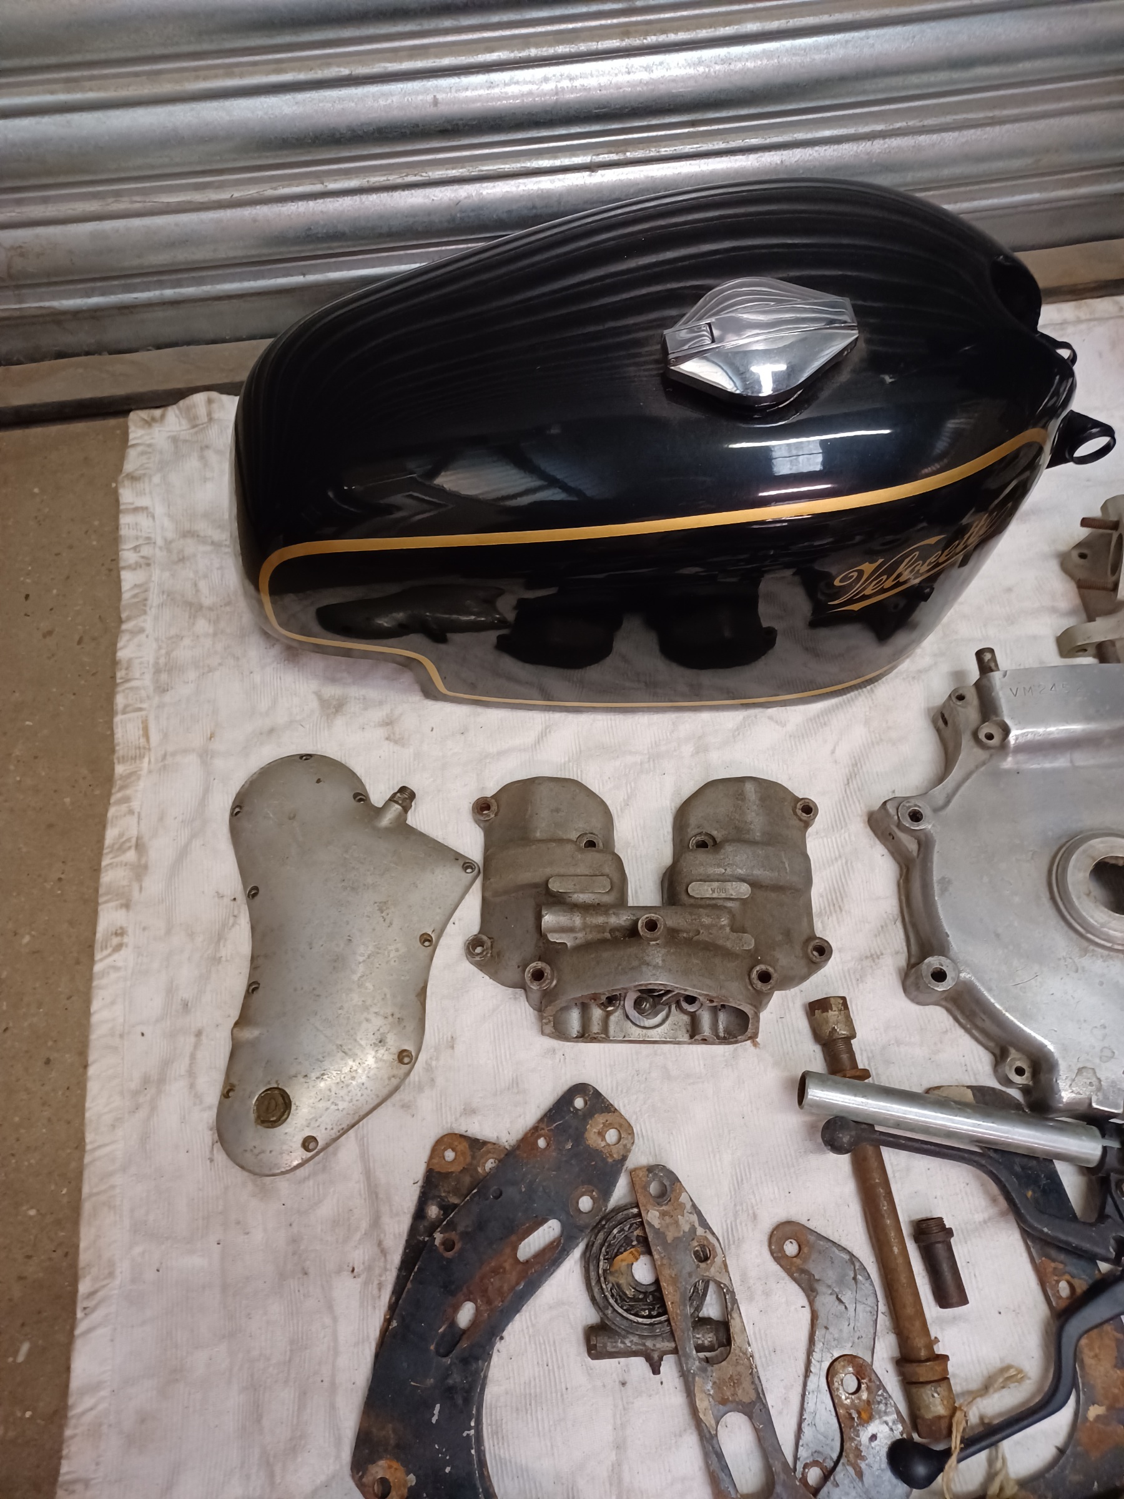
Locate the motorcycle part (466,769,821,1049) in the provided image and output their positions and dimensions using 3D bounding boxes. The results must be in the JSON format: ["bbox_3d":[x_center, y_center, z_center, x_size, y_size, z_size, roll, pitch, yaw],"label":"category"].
[{"bbox_3d":[0.056,0.096,0.717,0.240,0.078,0.175,0,63,3],"label":"motorcycle part"}]

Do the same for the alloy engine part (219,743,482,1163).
[{"bbox_3d":[-0.143,0.128,0.731,0.173,0.040,0.286,-5,63,0],"label":"alloy engine part"}]

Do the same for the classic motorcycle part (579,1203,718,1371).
[{"bbox_3d":[0.054,0.316,0.634,0.083,0.030,0.089,-3,63,1],"label":"classic motorcycle part"}]

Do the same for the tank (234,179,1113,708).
[{"bbox_3d":[0.074,-0.229,0.783,0.615,0.250,0.300,-4,63,1],"label":"tank"}]

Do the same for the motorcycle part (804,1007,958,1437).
[{"bbox_3d":[0.189,0.271,0.652,0.030,0.029,0.250,-7,63,-1],"label":"motorcycle part"}]

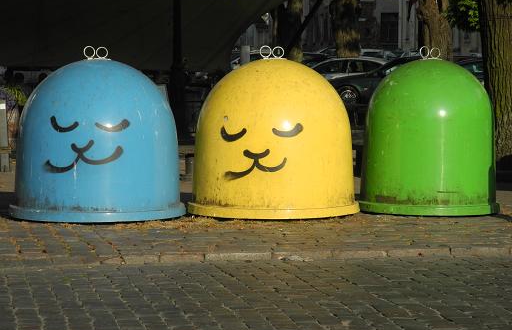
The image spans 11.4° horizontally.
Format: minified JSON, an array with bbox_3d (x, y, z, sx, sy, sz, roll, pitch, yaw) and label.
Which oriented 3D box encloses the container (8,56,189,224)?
[{"bbox_3d":[-1.484,-0.257,24.050,1.660,1.474,1.660,0,3,7],"label":"container"}]

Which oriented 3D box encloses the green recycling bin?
[{"bbox_3d":[1.698,-0.292,25.000,1.380,1.487,1.380,0,3,0],"label":"green recycling bin"}]

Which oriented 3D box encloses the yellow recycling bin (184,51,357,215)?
[{"bbox_3d":[0.175,-0.276,24.500,1.650,1.486,1.650,0,3,9],"label":"yellow recycling bin"}]

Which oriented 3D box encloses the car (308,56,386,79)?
[{"bbox_3d":[2.750,-2.440,75.500,4.400,1.450,1.800,0,3,-6],"label":"car"}]

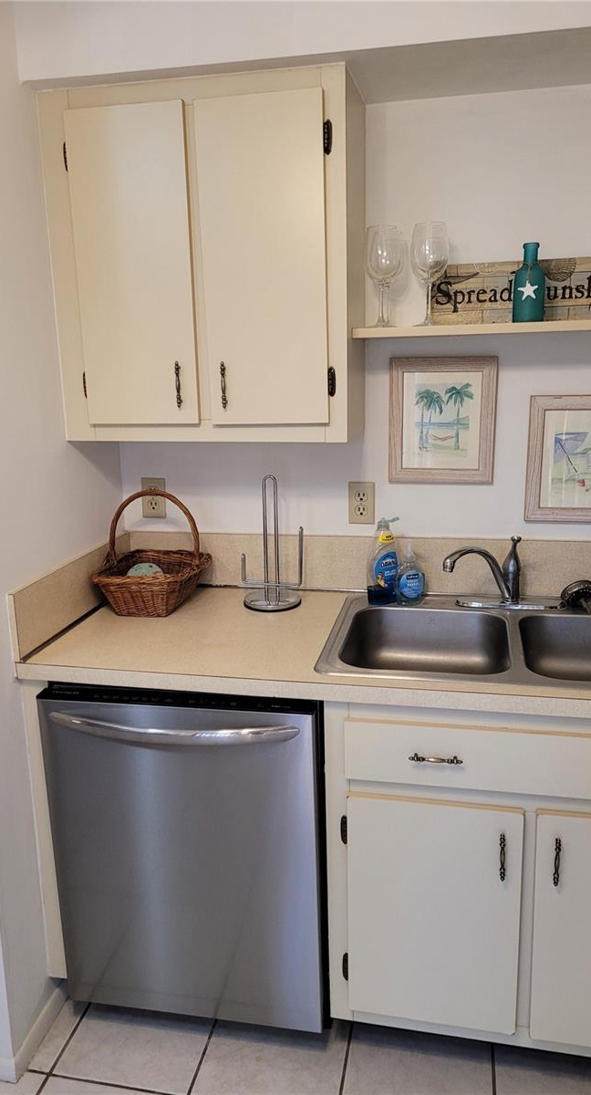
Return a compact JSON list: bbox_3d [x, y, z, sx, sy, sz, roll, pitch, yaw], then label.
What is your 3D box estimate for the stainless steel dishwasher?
[{"bbox_3d":[-0.188,0.636,2.046,0.604,0.825,0.625,1,14,12],"label":"stainless steel dishwasher"}]

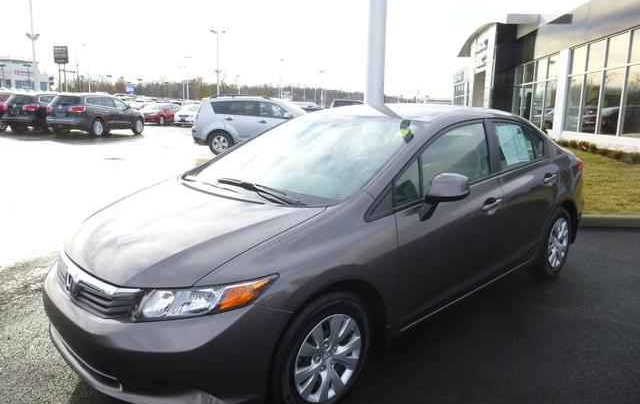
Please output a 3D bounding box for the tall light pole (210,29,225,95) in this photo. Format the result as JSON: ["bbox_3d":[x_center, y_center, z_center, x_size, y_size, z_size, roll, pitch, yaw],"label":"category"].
[{"bbox_3d":[-11.916,-15.219,54.917,1.700,10.000,0.800,-2,12,-12],"label":"tall light pole"}]

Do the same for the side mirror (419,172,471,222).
[{"bbox_3d":[0.650,-0.024,2.400,0.160,0.220,0.220,-11,16,-42],"label":"side mirror"}]

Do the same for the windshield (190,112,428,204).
[{"bbox_3d":[-0.082,-0.339,2.907,1.380,0.160,1.100,13,40,46],"label":"windshield"}]

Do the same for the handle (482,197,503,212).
[{"bbox_3d":[1.064,0.019,2.854,0.225,0.065,0.055,-11,16,-42],"label":"handle"}]

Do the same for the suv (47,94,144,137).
[{"bbox_3d":[-10.473,-4.123,22.027,2.000,1.830,5.100,2,12,9],"label":"suv"}]

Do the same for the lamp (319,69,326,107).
[{"bbox_3d":[0.600,-28.050,116.378,1.700,10.000,0.700,0,12,0],"label":"lamp"}]

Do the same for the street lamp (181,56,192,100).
[{"bbox_3d":[-24.583,-21.946,86.696,2.000,10.000,0.700,-3,12,-15],"label":"street lamp"}]

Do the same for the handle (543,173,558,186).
[{"bbox_3d":[1.720,-0.168,3.441,0.225,0.065,0.055,-11,16,-42],"label":"handle"}]

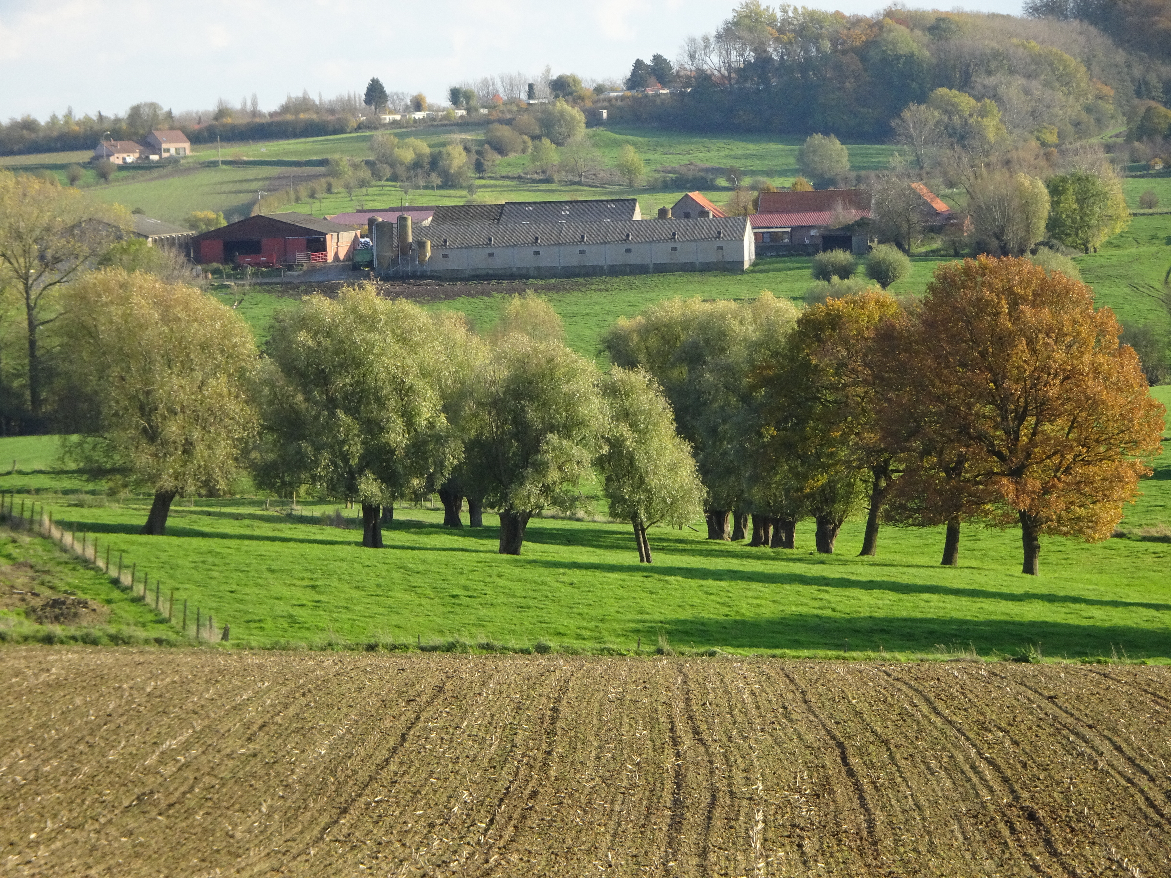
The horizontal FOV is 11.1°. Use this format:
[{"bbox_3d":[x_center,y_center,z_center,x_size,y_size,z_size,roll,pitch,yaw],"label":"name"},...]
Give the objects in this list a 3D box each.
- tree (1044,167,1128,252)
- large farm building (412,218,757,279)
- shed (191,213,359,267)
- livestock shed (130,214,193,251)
[{"bbox_3d":[65.001,-29.449,780.000,10.600,11.000,10.200,-1,3,9],"label":"tree"},{"bbox_3d":[-2.046,-23.576,744.379,45.200,6.500,11.800,-1,3,9],"label":"large farm building"},{"bbox_3d":[-39.713,-25.788,772.639,17.400,6.300,19.000,-1,3,9],"label":"shed"},{"bbox_3d":[-59.589,-24.835,760.880,14.800,6.600,24.000,-1,3,9],"label":"livestock shed"}]

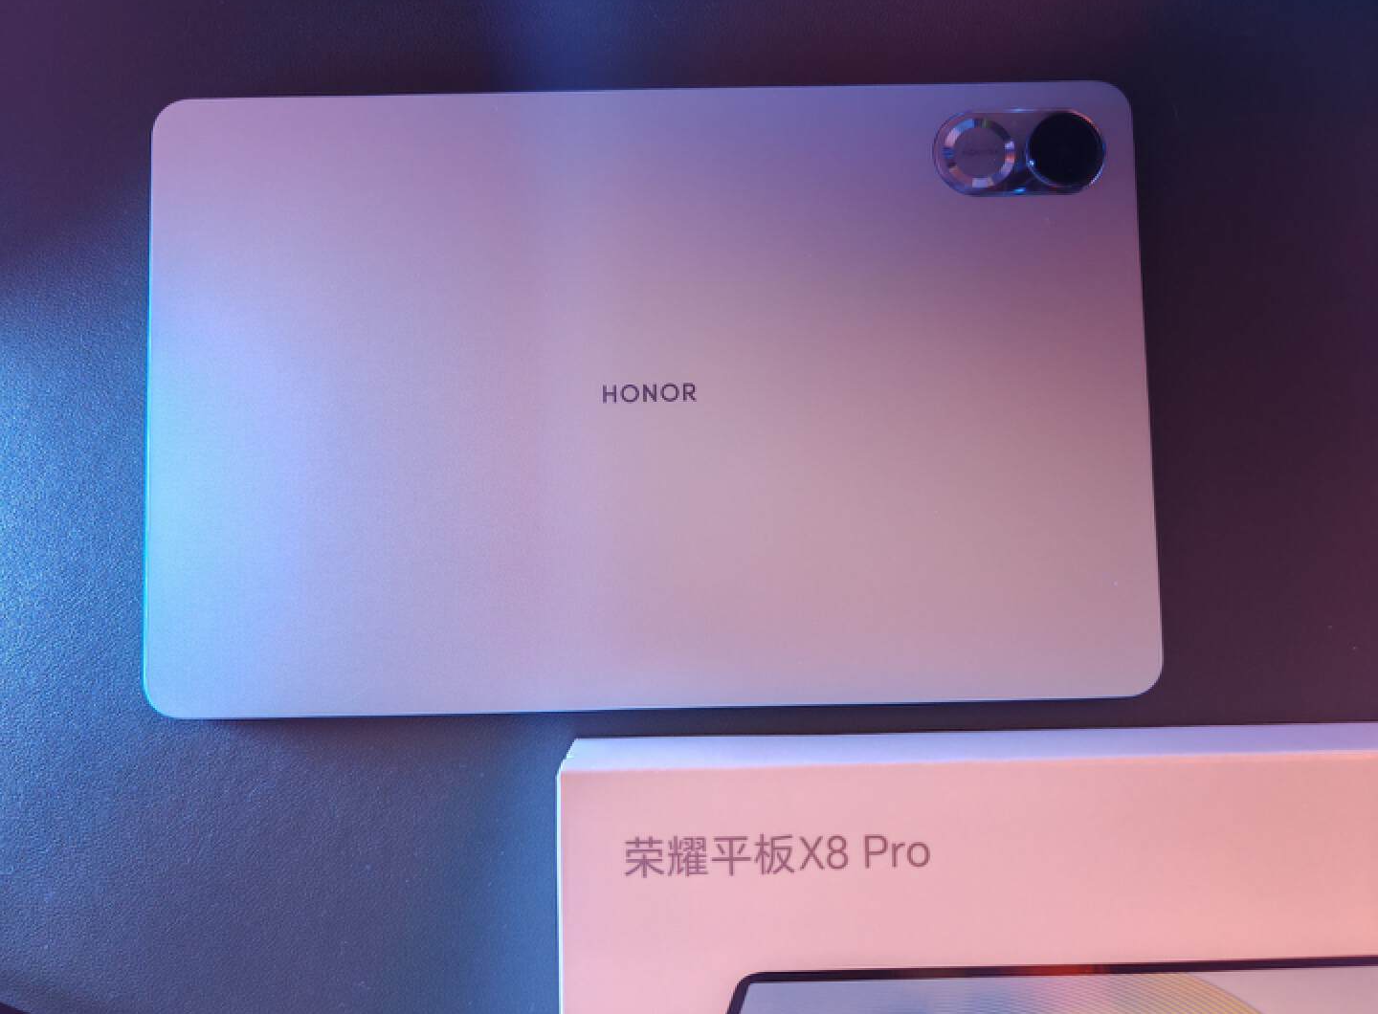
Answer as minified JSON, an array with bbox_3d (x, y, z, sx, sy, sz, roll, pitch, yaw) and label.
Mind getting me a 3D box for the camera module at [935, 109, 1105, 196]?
[{"bbox_3d":[0.090,-0.096,0.292,0.046,0.003,0.024,-1,86,0],"label":"camera module"}]

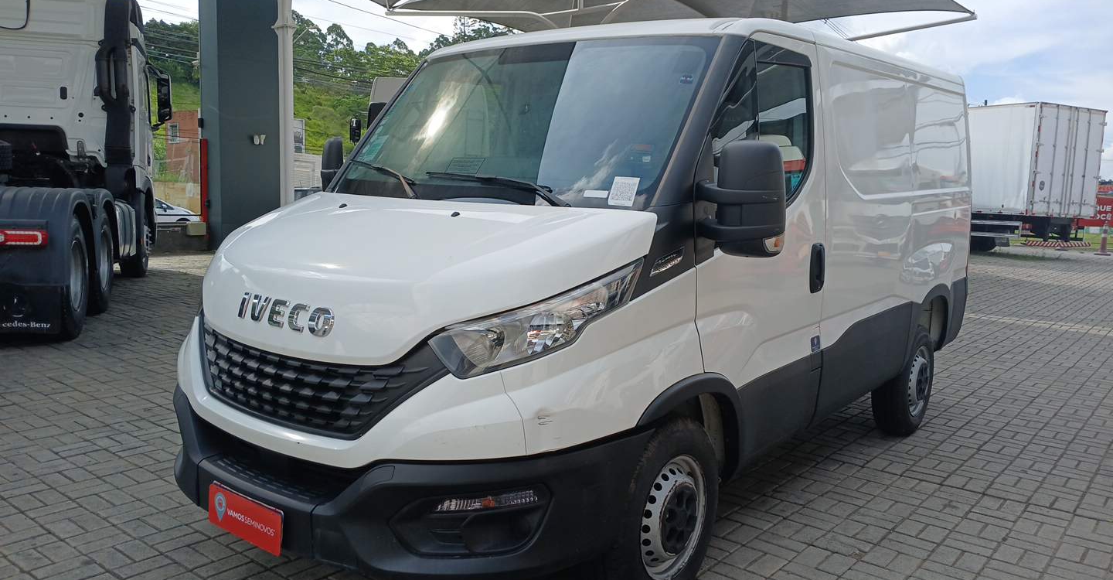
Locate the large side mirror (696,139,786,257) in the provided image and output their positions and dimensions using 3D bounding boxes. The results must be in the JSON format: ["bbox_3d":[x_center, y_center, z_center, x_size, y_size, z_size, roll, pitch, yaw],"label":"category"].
[{"bbox_3d":[0.580,-0.290,2.668,0.260,0.370,0.150,8,12,38],"label":"large side mirror"}]

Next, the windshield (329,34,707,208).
[{"bbox_3d":[-0.218,-0.699,3.387,1.740,0.880,0.190,8,-29,38],"label":"windshield"}]

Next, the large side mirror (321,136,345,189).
[{"bbox_3d":[-1.107,-0.552,4.088,0.260,0.370,0.150,8,12,38],"label":"large side mirror"}]

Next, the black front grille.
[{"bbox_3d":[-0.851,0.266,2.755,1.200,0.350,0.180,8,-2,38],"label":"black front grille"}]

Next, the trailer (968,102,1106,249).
[{"bbox_3d":[10.430,-3.007,22.764,2.550,3.400,7.000,-2,8,-26],"label":"trailer"}]

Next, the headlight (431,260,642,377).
[{"bbox_3d":[-0.044,0.092,2.522,0.360,0.340,0.660,8,12,38],"label":"headlight"}]

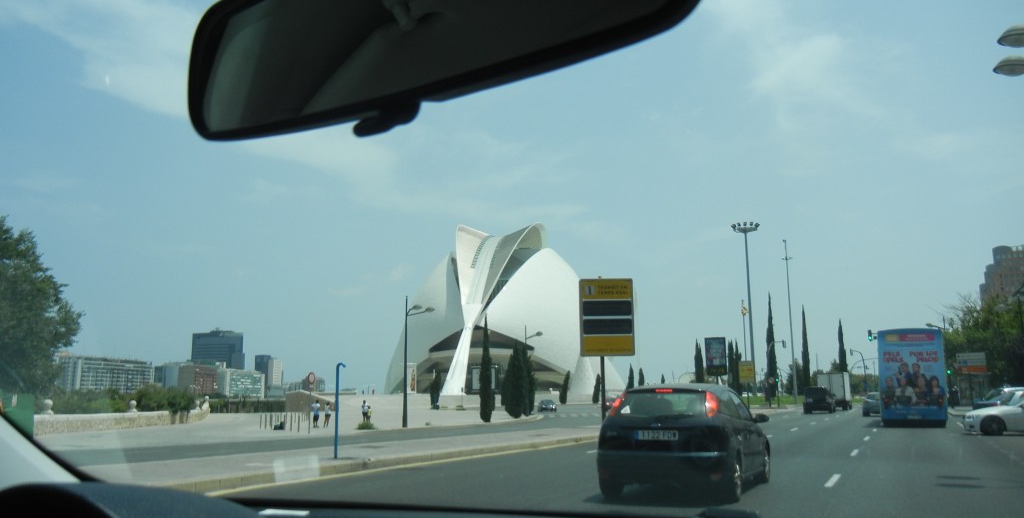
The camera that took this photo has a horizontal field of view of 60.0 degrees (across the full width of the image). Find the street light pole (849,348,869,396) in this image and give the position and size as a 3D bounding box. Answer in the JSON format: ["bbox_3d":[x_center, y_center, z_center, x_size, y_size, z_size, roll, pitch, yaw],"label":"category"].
[{"bbox_3d":[43.019,14.375,110.773,2.300,6.507,0.450,-3,-9,15],"label":"street light pole"}]

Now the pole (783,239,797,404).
[{"bbox_3d":[37.733,8.512,119.715,1.400,21.938,1.400,-4,-10,23],"label":"pole"}]

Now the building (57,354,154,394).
[{"bbox_3d":[-305.327,94.029,673.245,18.000,35.000,103.000,-1,-9,5],"label":"building"}]

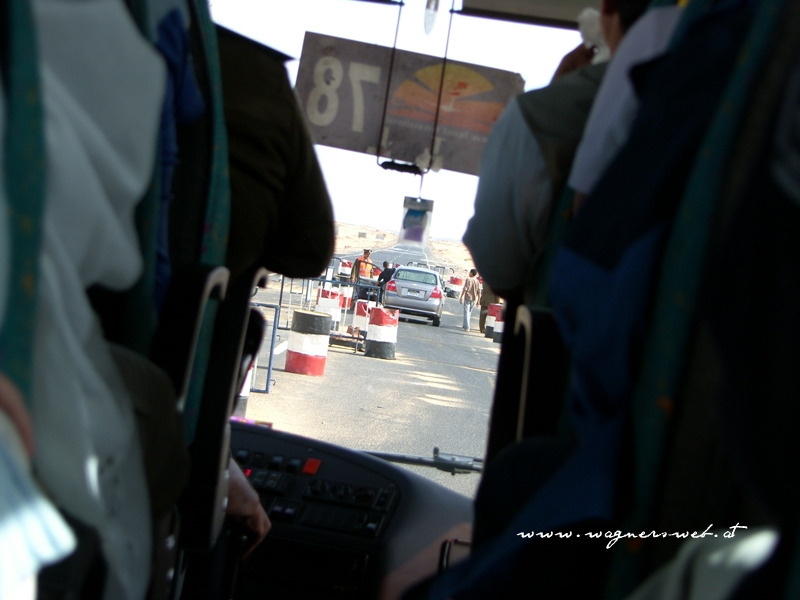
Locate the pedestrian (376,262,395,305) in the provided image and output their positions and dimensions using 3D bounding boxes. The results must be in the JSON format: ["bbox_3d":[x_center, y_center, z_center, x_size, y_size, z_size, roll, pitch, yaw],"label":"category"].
[{"bbox_3d":[-0.415,-0.263,64.000,0.530,1.660,0.400,6,1,-20],"label":"pedestrian"}]

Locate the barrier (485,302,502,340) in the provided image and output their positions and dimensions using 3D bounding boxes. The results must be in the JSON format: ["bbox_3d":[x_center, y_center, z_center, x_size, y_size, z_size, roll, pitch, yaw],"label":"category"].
[{"bbox_3d":[2.602,0.573,61.000,0.590,0.880,0.590,7,1,0],"label":"barrier"}]

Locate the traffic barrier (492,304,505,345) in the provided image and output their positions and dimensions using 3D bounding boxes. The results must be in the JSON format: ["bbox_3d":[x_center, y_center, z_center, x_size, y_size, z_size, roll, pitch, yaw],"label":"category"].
[{"bbox_3d":[2.750,0.677,59.500,0.590,0.880,0.590,7,1,0],"label":"traffic barrier"}]

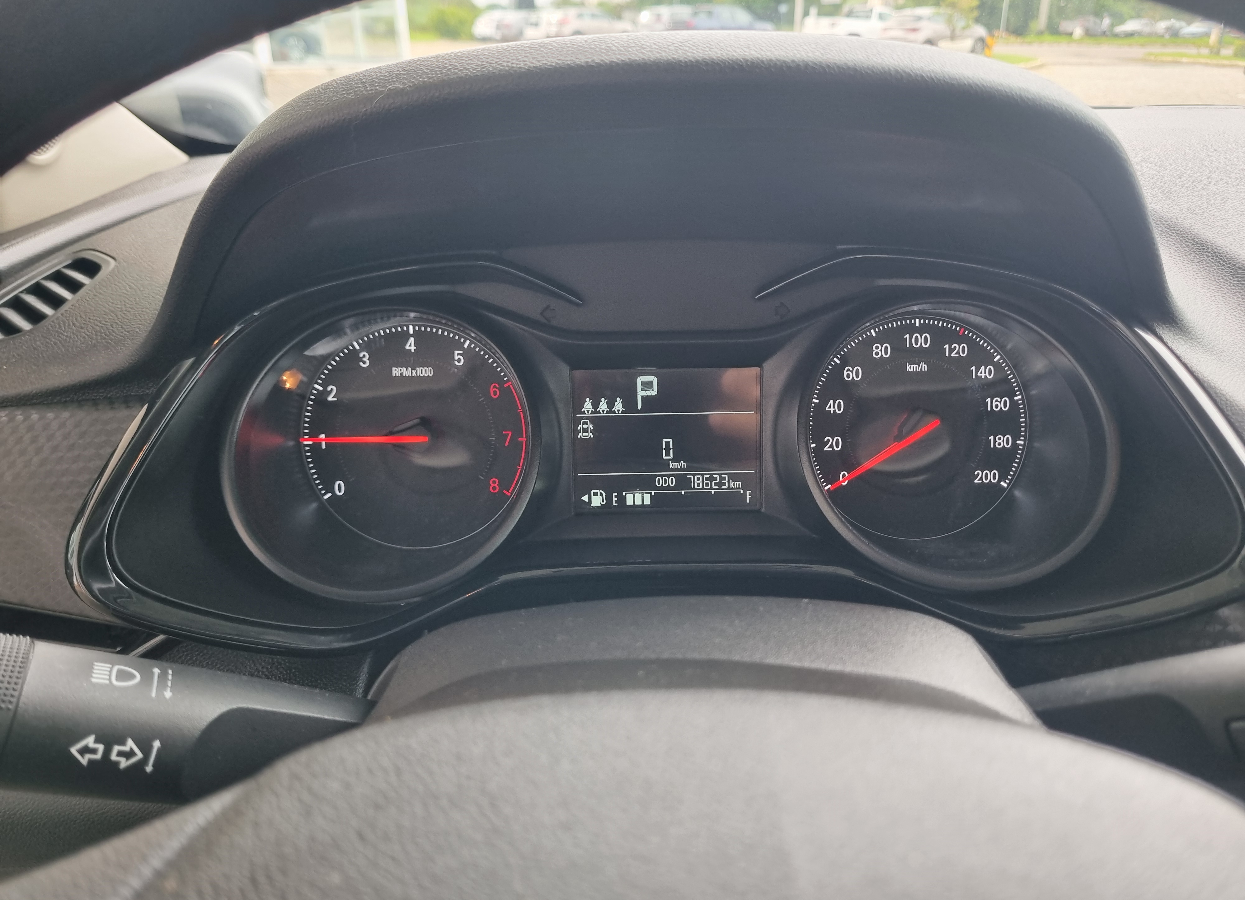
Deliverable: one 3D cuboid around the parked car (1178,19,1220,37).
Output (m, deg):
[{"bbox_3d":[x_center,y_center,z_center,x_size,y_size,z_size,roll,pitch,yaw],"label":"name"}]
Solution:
[{"bbox_3d":[47.886,-34.944,77.345,4.100,1.430,1.700,-14,28,-28],"label":"parked car"}]

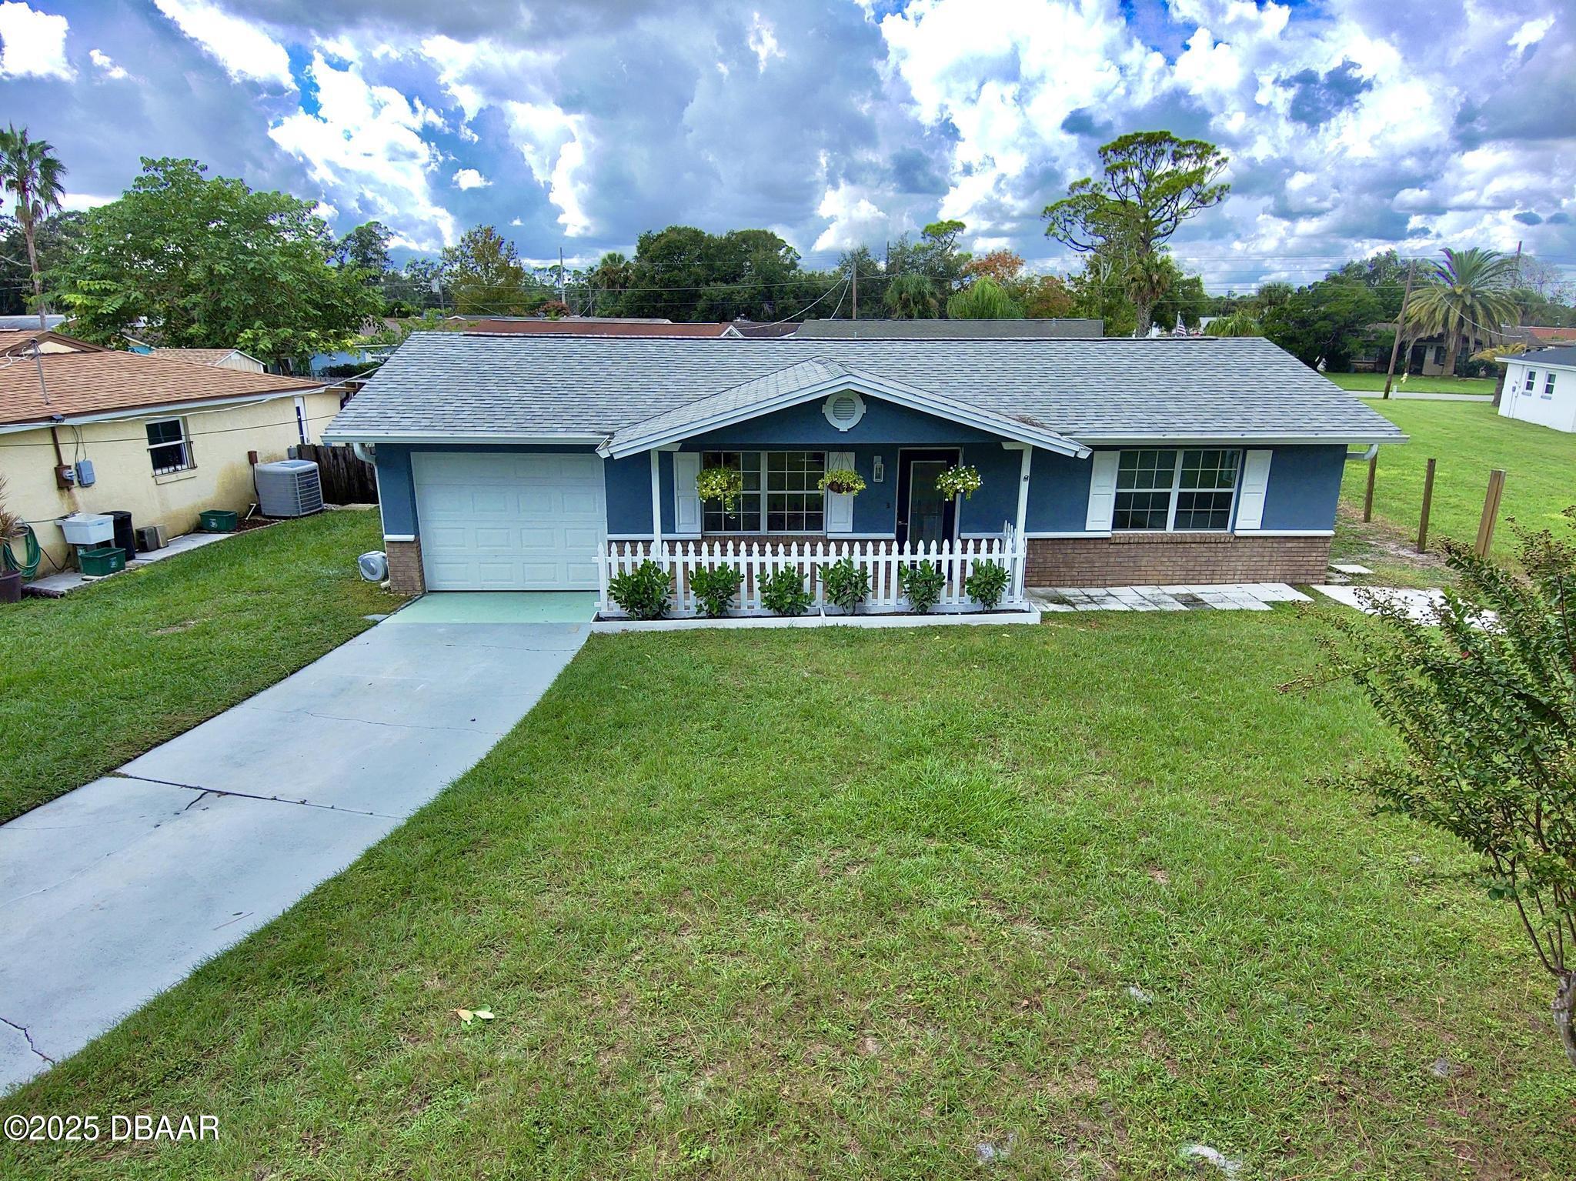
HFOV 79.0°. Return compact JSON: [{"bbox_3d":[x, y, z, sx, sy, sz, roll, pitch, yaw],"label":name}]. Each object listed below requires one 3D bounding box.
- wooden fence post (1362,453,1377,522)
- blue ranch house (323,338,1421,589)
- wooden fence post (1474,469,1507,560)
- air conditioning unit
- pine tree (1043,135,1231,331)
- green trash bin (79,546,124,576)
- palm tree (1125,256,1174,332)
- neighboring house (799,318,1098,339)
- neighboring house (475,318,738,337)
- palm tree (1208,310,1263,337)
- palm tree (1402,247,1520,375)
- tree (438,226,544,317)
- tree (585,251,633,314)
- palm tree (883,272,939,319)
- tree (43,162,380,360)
[{"bbox_3d":[12.012,-2.201,19.664,0.120,1.620,0.120,-1,16,-3],"label":"wooden fence post"},{"bbox_3d":[1.146,-2.730,17.592,15.750,3.800,9.200,-1,17,-3],"label":"blue ranch house"},{"bbox_3d":[11.435,-1.047,15.628,0.135,1.840,0.135,-1,17,-3],"label":"wooden fence post"},{"bbox_3d":[-10.419,-2.117,20.035,0.850,0.970,0.870,2,16,5],"label":"air conditioning unit"},{"bbox_3d":[17.707,-16.645,49.290,9.700,12.985,9.700,6,17,18],"label":"pine tree"},{"bbox_3d":[-10.968,-0.465,15.351,0.430,0.340,0.540,3,16,10],"label":"green trash bin"},{"bbox_3d":[19.613,-14.887,53.146,2.900,7.190,2.900,-1,17,-3],"label":"palm tree"},{"bbox_3d":[7.331,-10.474,44.073,13.600,3.700,9.000,4,17,11],"label":"neighboring house"},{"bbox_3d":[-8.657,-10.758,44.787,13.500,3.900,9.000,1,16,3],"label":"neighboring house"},{"bbox_3d":[21.558,-11.399,46.636,3.100,4.418,3.100,7,18,23],"label":"palm tree"},{"bbox_3d":[47.469,-19.626,67.639,7.400,8.836,7.400,11,19,32],"label":"palm tree"},{"bbox_3d":[-20.683,-20.403,67.000,7.000,9.978,7.000,-4,17,-16],"label":"tree"},{"bbox_3d":[-12.572,-20.120,68.515,3.500,8.010,3.500,-1,17,-3],"label":"tree"},{"bbox_3d":[7.337,-16.101,58.335,3.600,6.390,3.600,-1,17,-3],"label":"palm tree"},{"bbox_3d":[-18.221,-9.326,30.957,10.160,8.560,9.800,-1,17,-3],"label":"tree"}]

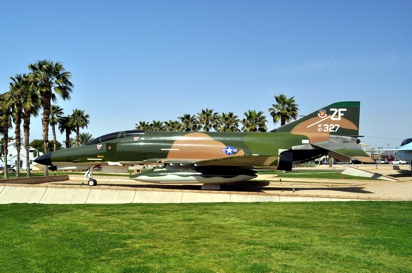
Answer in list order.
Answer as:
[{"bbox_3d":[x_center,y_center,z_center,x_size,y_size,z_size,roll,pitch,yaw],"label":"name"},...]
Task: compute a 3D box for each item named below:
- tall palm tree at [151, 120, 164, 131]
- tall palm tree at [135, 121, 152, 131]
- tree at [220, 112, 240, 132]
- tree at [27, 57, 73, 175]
[{"bbox_3d":[-8.890,1.430,75.607,3.000,8.670,3.000,0,-3,0],"label":"tall palm tree"},{"bbox_3d":[-14.140,1.760,93.000,3.700,10.770,3.700,0,-3,0],"label":"tall palm tree"},{"bbox_3d":[3.403,0.697,58.573,3.200,8.270,3.200,0,-3,0],"label":"tree"},{"bbox_3d":[-15.270,-1.750,40.000,4.100,11.280,4.100,0,-3,0],"label":"tree"}]

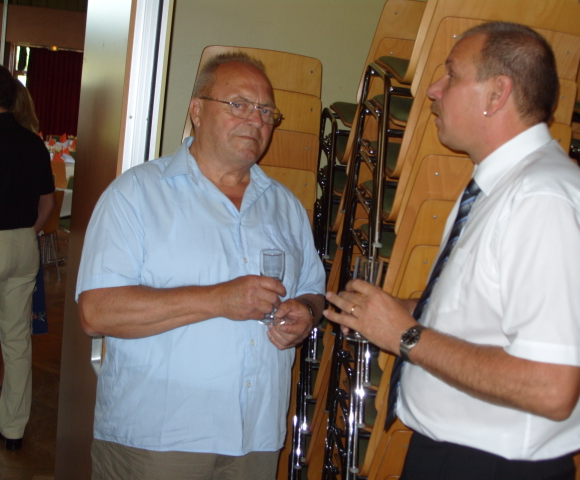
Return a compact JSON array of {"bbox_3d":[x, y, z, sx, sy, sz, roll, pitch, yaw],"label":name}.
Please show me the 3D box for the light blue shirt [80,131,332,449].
[{"bbox_3d":[-0.207,0.125,1.880,0.570,0.710,0.370,2,8,-34],"label":"light blue shirt"}]

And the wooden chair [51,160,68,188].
[{"bbox_3d":[-3.663,-0.787,12.600,0.450,0.850,0.520,5,7,-13],"label":"wooden chair"}]

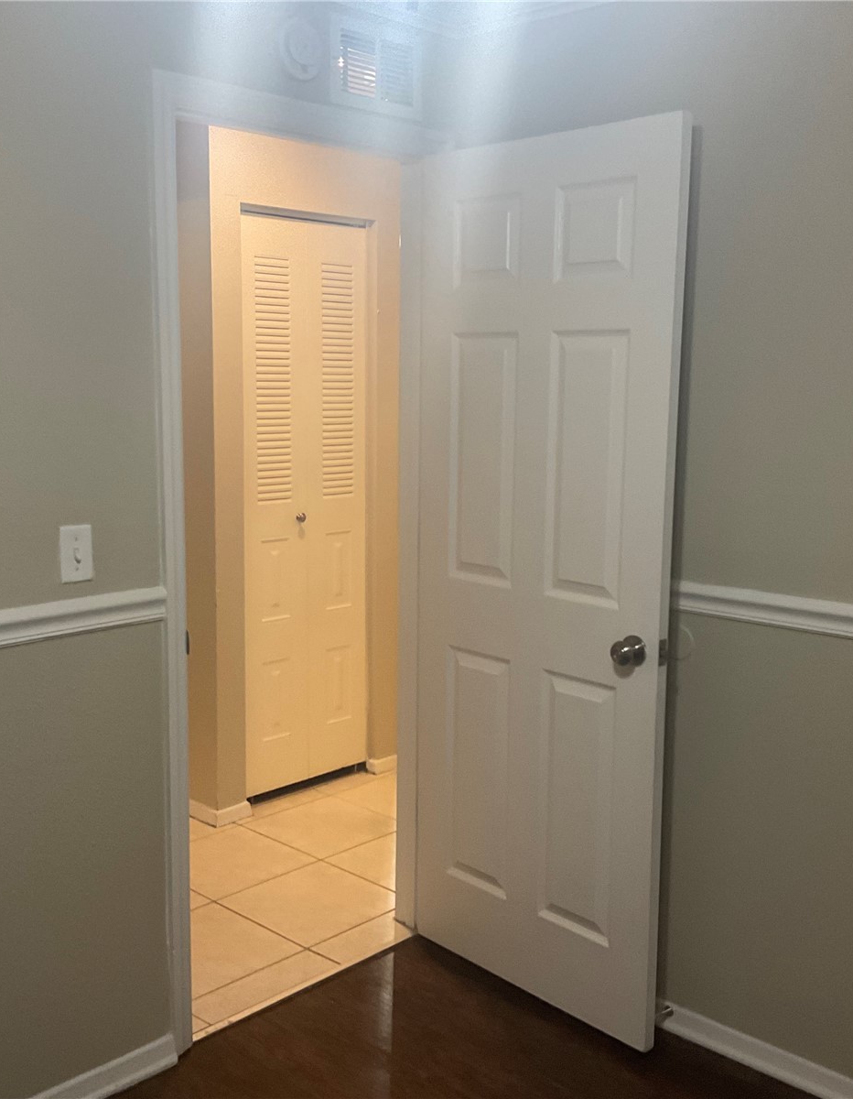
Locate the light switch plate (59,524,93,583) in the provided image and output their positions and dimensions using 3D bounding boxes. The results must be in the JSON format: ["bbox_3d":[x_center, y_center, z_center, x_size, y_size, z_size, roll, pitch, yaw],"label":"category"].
[{"bbox_3d":[-0.698,0.010,2.453,0.015,0.114,0.070,9,12,43],"label":"light switch plate"}]

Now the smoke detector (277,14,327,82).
[{"bbox_3d":[-0.270,-1.108,2.712,0.042,0.136,0.136,9,12,43],"label":"smoke detector"}]

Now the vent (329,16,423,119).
[{"bbox_3d":[-0.117,-1.131,2.891,0.020,0.200,0.297,9,12,43],"label":"vent"}]

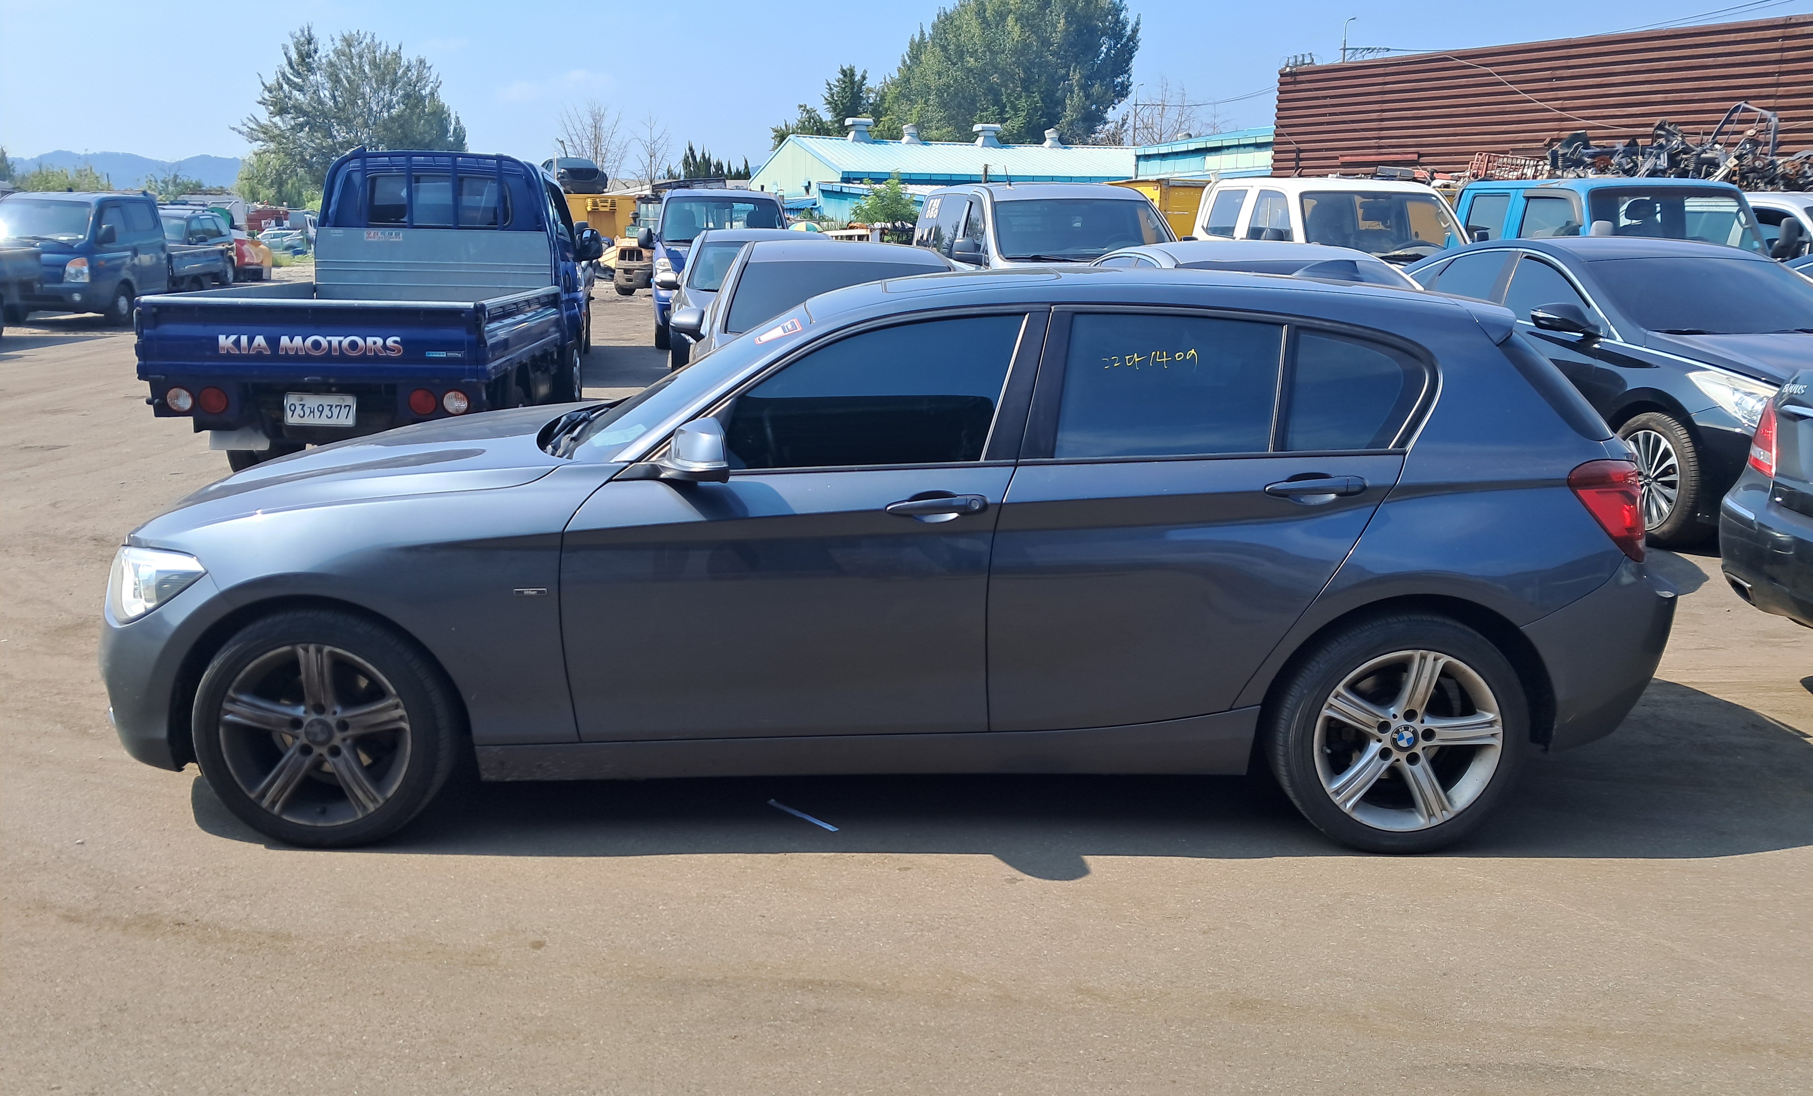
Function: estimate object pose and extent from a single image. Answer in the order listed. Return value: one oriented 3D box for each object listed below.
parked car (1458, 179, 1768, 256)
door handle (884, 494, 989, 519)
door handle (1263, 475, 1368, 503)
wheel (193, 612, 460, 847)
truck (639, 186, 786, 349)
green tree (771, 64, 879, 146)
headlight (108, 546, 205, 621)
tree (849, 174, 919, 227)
[{"bbox_3d":[6.566,-2.776,14.546,1.740,1.980,5.100,-2,13,-8],"label":"parked car"},{"bbox_3d":[0.072,-0.099,3.359,0.248,0.062,0.055,0,13,-1],"label":"door handle"},{"bbox_3d":[0.977,-0.142,3.375,0.250,0.062,0.055,0,13,-1],"label":"door handle"},{"bbox_3d":[-1.456,0.437,3.572,0.634,0.634,0.225,0,13,0],"label":"wheel"},{"bbox_3d":[-2.544,-3.864,19.510,1.760,1.980,5.040,-1,13,-8],"label":"truck"},{"bbox_3d":[-4.720,-22.526,82.034,6.200,9.900,6.200,0,13,0],"label":"green tree"},{"bbox_3d":[-1.916,0.080,3.654,0.430,0.200,0.440,0,13,0],"label":"headlight"},{"bbox_3d":[-0.710,-10.618,45.785,2.500,3.100,2.400,0,13,0],"label":"tree"}]

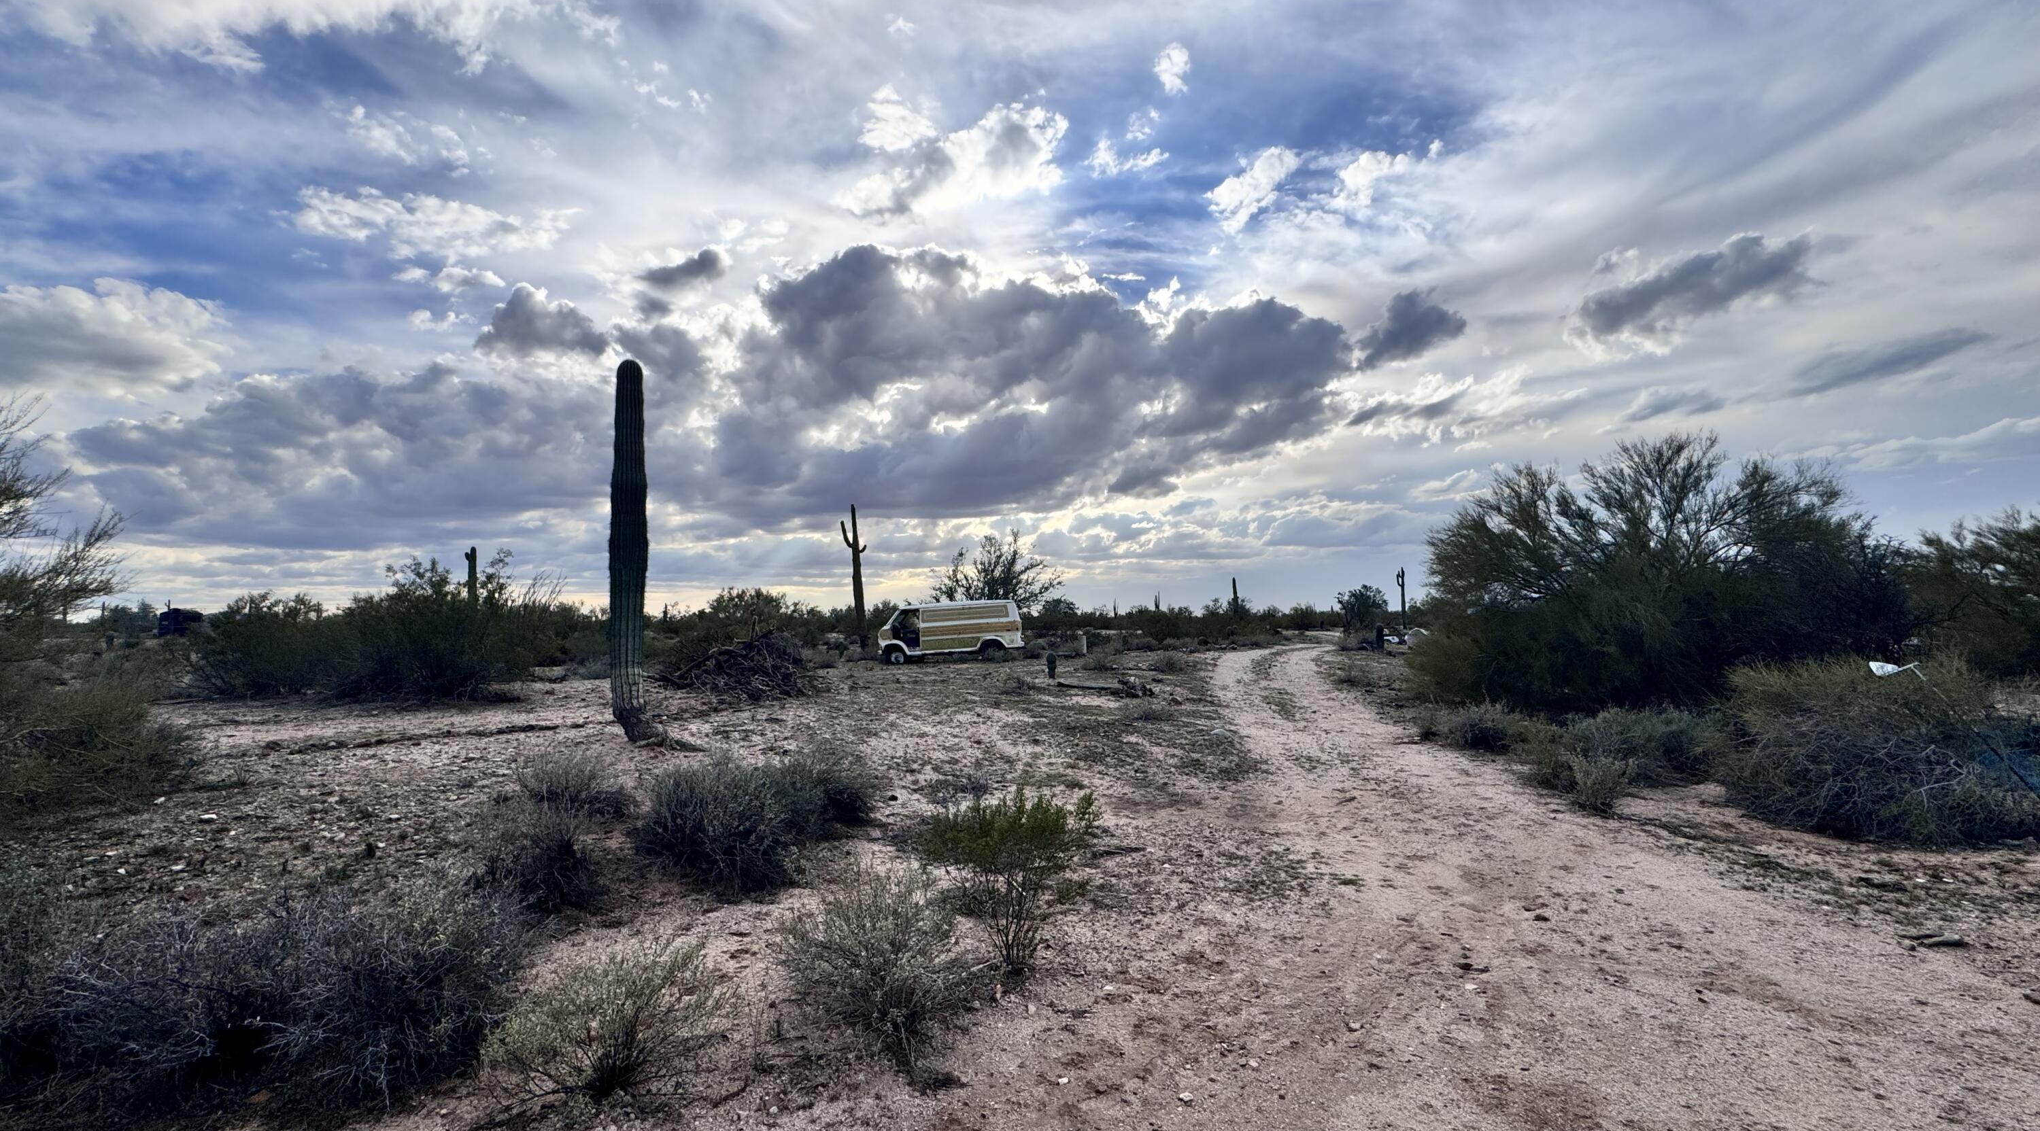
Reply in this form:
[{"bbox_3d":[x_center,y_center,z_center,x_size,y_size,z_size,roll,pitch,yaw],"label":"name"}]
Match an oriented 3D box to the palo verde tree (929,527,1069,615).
[{"bbox_3d":[-0.974,1.061,36.000,5.900,5.256,5.500,0,-3,0],"label":"palo verde tree"}]

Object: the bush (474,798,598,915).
[{"bbox_3d":[-2.580,1.570,4.440,0.620,0.550,0.600,0,-3,0],"label":"bush"}]

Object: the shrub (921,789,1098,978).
[{"bbox_3d":[-0.050,1.400,3.710,0.810,0.790,0.760,0,-3,0],"label":"shrub"}]

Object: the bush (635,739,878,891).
[{"bbox_3d":[-1.650,1.556,5.315,1.150,0.660,1.500,-2,-4,25],"label":"bush"}]

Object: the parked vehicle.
[{"bbox_3d":[-2.290,2.312,28.612,4.950,2.000,2.000,-3,-3,0],"label":"parked vehicle"}]

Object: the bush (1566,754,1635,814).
[{"bbox_3d":[4.660,1.722,6.658,0.520,0.480,0.500,-2,-4,35],"label":"bush"}]

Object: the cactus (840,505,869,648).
[{"bbox_3d":[-7.433,0.600,37.032,1.300,6.450,0.800,0,-3,0],"label":"cactus"}]

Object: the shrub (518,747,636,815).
[{"bbox_3d":[-3.514,1.697,6.537,0.816,0.521,0.734,0,-3,0],"label":"shrub"}]

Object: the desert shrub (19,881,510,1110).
[{"bbox_3d":[-2.600,1.430,2.870,1.600,0.620,0.920,1,-3,-10],"label":"desert shrub"}]

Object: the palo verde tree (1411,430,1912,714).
[{"bbox_3d":[9.946,0.074,13.560,6.500,4.600,6.000,-3,-4,36],"label":"palo verde tree"}]

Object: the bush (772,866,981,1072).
[{"bbox_3d":[-0.480,1.430,2.940,0.710,0.650,0.680,0,-3,0],"label":"bush"}]

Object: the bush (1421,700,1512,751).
[{"bbox_3d":[5.263,1.881,9.665,0.920,0.550,0.820,0,-3,0],"label":"bush"}]

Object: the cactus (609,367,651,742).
[{"bbox_3d":[-5.016,-0.245,10.634,0.500,4.900,0.480,2,-4,-25],"label":"cactus"}]

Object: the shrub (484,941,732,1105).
[{"bbox_3d":[-1.370,1.502,2.784,0.730,0.470,0.700,2,-4,-26],"label":"shrub"}]

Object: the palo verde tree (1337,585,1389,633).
[{"bbox_3d":[24.087,3.132,57.916,3.600,3.699,3.500,0,-3,0],"label":"palo verde tree"}]

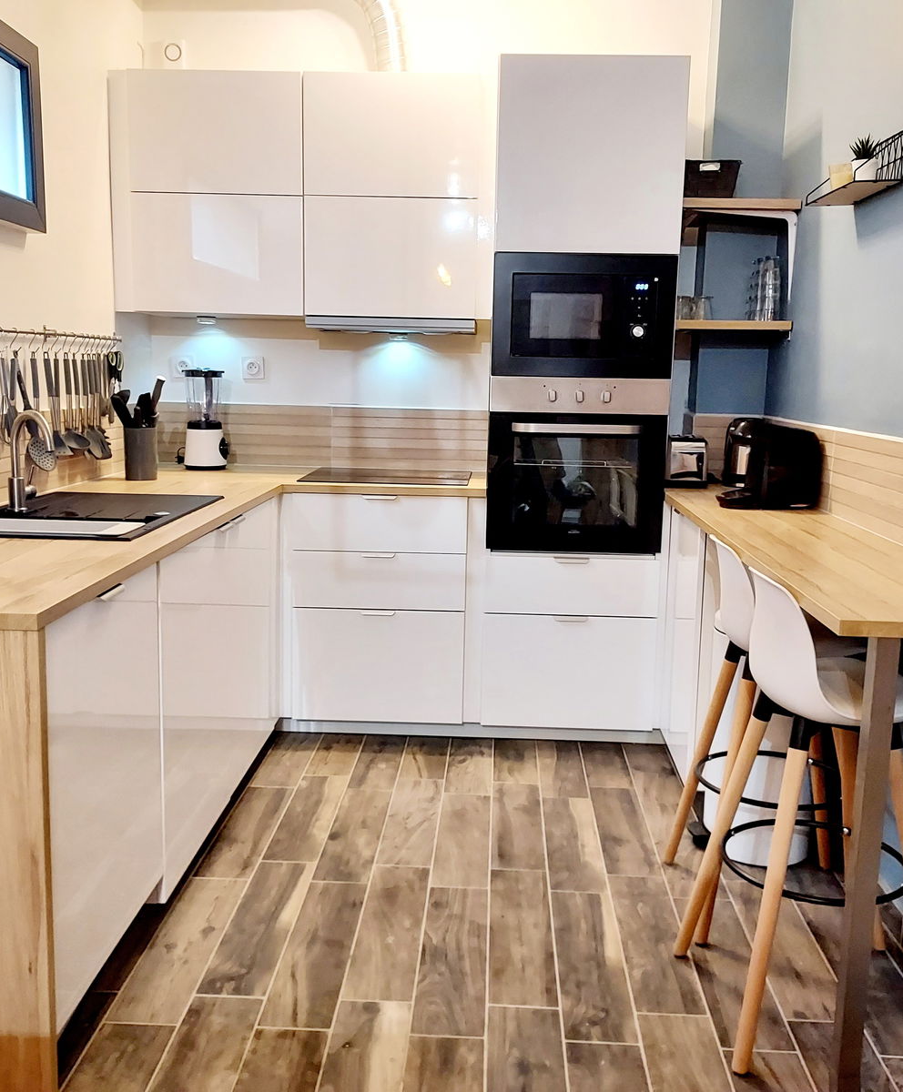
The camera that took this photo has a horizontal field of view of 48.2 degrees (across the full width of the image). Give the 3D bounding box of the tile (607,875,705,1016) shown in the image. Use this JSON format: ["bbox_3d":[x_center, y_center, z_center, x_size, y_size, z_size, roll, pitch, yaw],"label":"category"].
[{"bbox_3d":[0.467,0.919,2.358,0.150,0.010,0.588,2,9,3],"label":"tile"}]

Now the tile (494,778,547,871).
[{"bbox_3d":[0.194,0.820,2.975,0.151,0.010,0.587,2,10,3],"label":"tile"}]

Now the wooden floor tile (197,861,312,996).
[{"bbox_3d":[-0.445,0.890,2.384,0.142,0.010,0.603,2,9,2],"label":"wooden floor tile"}]

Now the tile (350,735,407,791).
[{"bbox_3d":[-0.244,0.733,3.433,0.151,0.010,0.504,2,10,3],"label":"tile"}]

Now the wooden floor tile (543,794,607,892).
[{"bbox_3d":[0.339,0.838,2.845,0.149,0.018,0.587,2,9,3],"label":"wooden floor tile"}]

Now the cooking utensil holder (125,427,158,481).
[{"bbox_3d":[-1.061,-0.319,3.455,0.105,0.180,0.105,2,9,2],"label":"cooking utensil holder"}]

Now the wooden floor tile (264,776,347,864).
[{"bbox_3d":[-0.415,0.798,2.969,0.150,0.010,0.588,2,9,3],"label":"wooden floor tile"}]

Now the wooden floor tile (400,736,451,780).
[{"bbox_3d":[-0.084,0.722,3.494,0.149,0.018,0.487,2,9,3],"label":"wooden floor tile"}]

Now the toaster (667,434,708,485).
[{"bbox_3d":[0.827,-0.311,3.628,0.140,0.178,0.255,2,9,2],"label":"toaster"}]

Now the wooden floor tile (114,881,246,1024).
[{"bbox_3d":[-0.601,0.906,2.294,0.150,0.010,0.588,2,9,3],"label":"wooden floor tile"}]

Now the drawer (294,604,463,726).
[{"bbox_3d":[-0.246,0.378,3.794,0.597,0.400,0.550,2,9,2],"label":"drawer"}]

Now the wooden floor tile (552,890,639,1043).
[{"bbox_3d":[0.311,0.932,2.263,0.149,0.018,0.587,2,9,3],"label":"wooden floor tile"}]

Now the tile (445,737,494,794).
[{"bbox_3d":[0.064,0.739,3.412,0.149,0.018,0.537,2,9,3],"label":"tile"}]

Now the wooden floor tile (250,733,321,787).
[{"bbox_3d":[-0.551,0.726,3.438,0.151,0.010,0.504,2,10,3],"label":"wooden floor tile"}]

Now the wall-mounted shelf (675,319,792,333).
[{"bbox_3d":[0.949,-0.763,3.524,0.400,0.029,0.310,2,9,2],"label":"wall-mounted shelf"}]

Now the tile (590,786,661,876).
[{"bbox_3d":[0.501,0.830,2.958,0.151,0.010,0.587,2,10,3],"label":"tile"}]

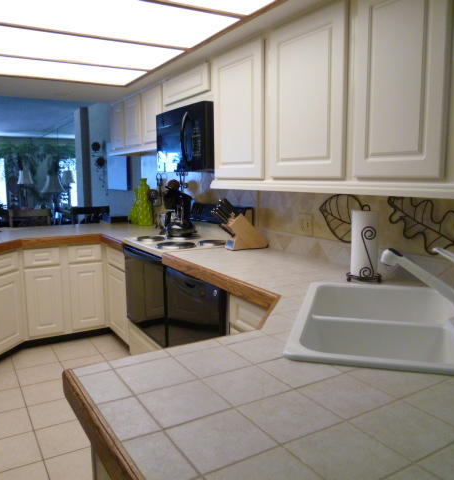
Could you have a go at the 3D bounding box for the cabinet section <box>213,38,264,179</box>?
[{"bbox_3d":[0.204,-0.712,2.595,0.330,0.700,0.512,-5,9,-31],"label":"cabinet section"}]

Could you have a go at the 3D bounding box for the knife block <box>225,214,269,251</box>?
[{"bbox_3d":[0.120,-0.058,2.962,0.250,0.230,0.120,-5,9,-31],"label":"knife block"}]

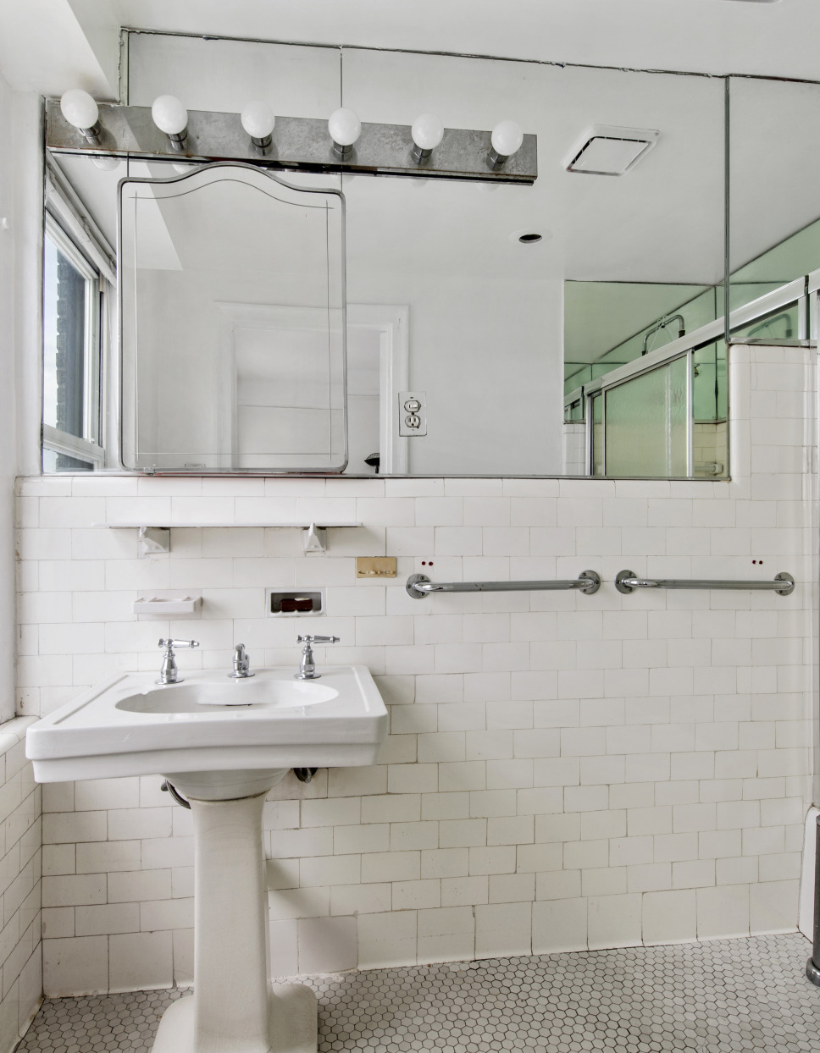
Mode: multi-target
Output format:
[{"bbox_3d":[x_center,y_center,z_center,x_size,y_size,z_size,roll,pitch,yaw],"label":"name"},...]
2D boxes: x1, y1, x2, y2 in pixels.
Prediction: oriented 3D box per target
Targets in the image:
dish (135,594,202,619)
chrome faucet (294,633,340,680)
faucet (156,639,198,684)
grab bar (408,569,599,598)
[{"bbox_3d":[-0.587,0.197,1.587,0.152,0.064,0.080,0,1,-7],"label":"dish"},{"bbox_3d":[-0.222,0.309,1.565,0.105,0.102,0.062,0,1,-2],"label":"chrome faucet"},{"bbox_3d":[-0.535,0.310,1.518,0.104,0.102,0.062,0,1,-2],"label":"faucet"},{"bbox_3d":[0.257,0.154,1.704,0.530,0.068,0.065,0,1,-7],"label":"grab bar"}]

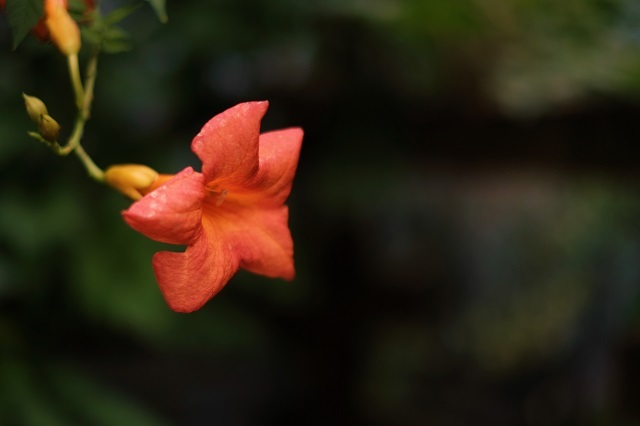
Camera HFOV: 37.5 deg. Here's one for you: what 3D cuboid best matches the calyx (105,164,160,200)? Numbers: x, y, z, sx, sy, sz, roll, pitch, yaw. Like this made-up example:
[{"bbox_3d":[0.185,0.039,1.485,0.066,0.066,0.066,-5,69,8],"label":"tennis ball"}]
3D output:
[{"bbox_3d":[-0.072,-0.012,0.360,0.022,0.013,0.013,12,7,34],"label":"calyx"}]

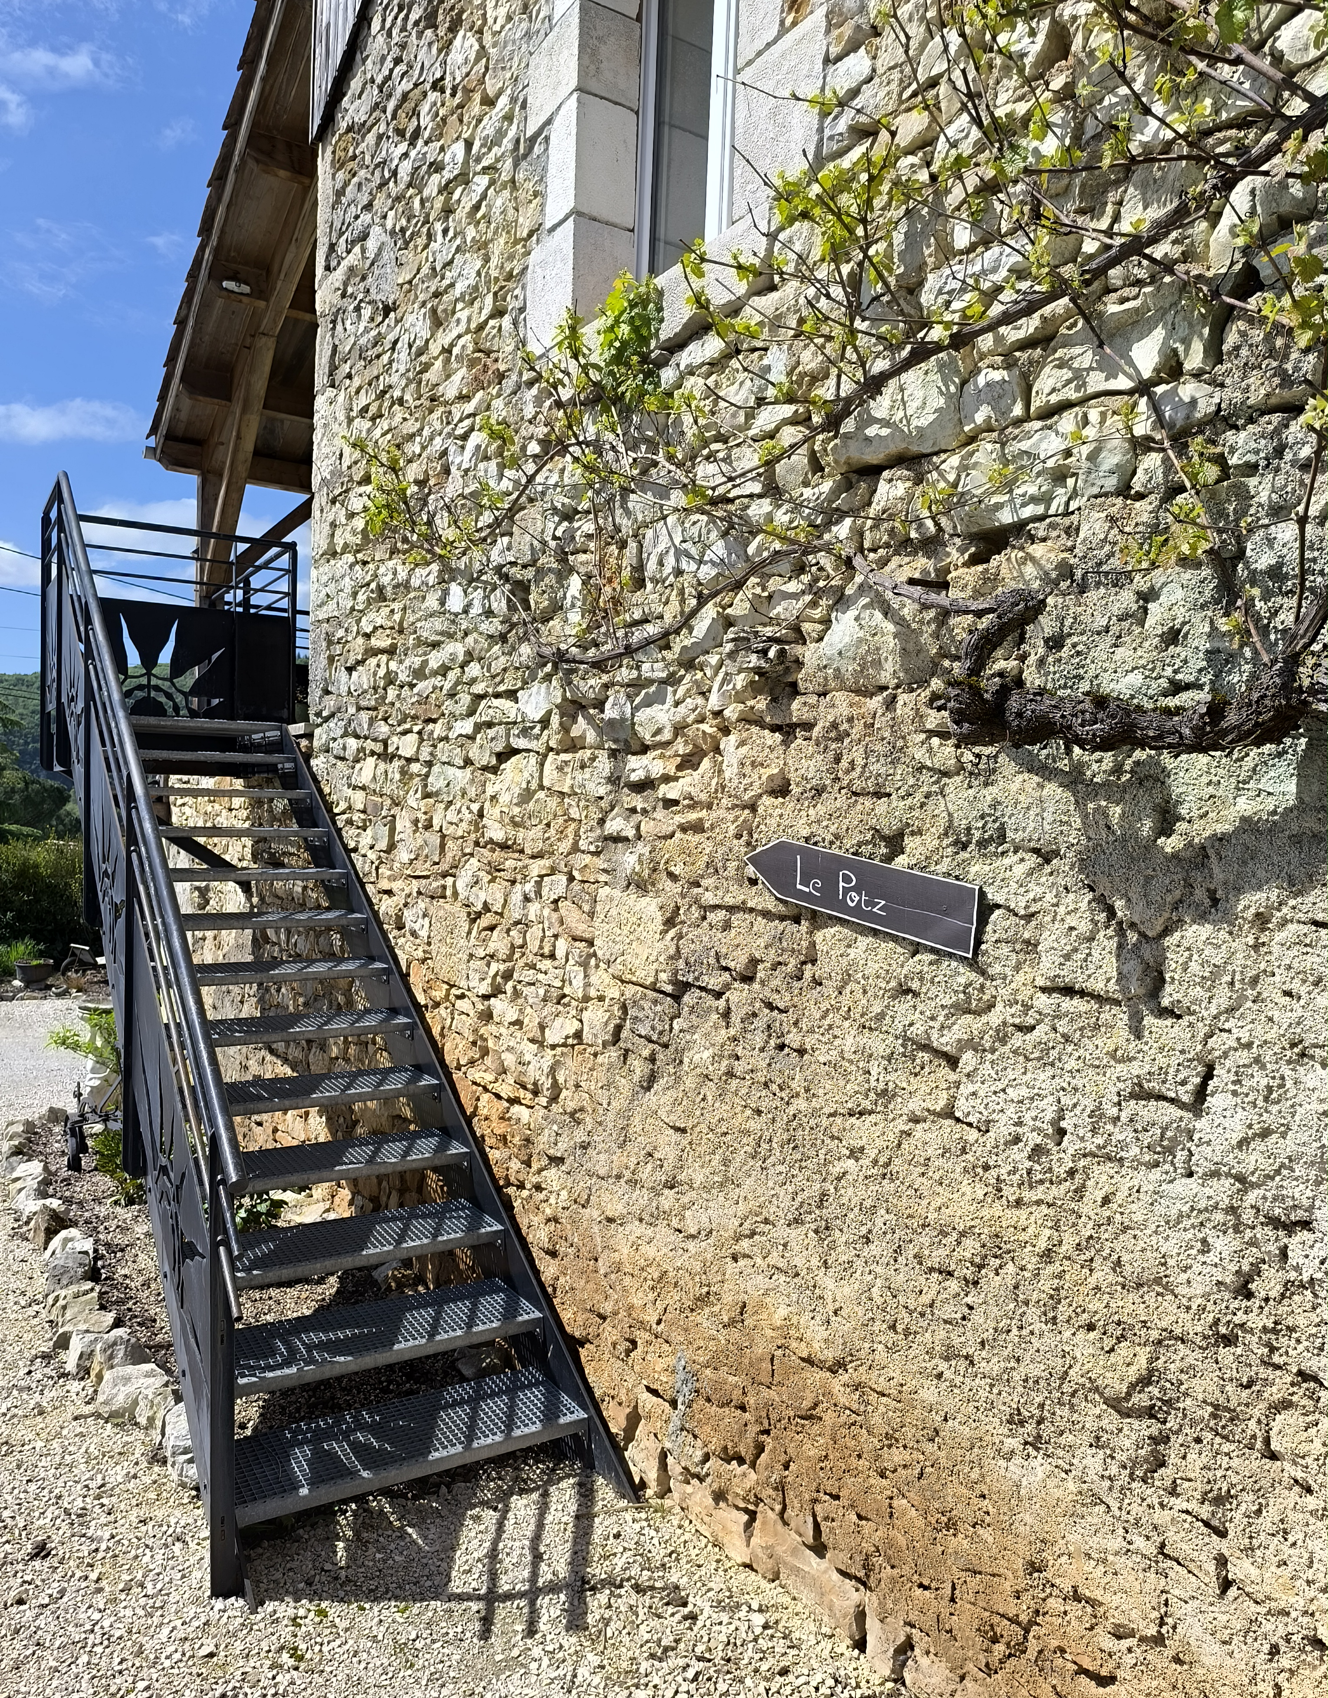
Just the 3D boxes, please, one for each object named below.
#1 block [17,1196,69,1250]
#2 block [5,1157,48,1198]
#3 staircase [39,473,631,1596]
[{"bbox_3d":[-2.365,1.404,4.492,0.180,0.145,0.190,0,2,-32],"label":"block"},{"bbox_3d":[-2.665,1.369,4.913,0.180,0.120,0.160,0,2,-32],"label":"block"},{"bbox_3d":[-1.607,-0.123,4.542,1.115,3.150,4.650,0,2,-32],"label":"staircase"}]

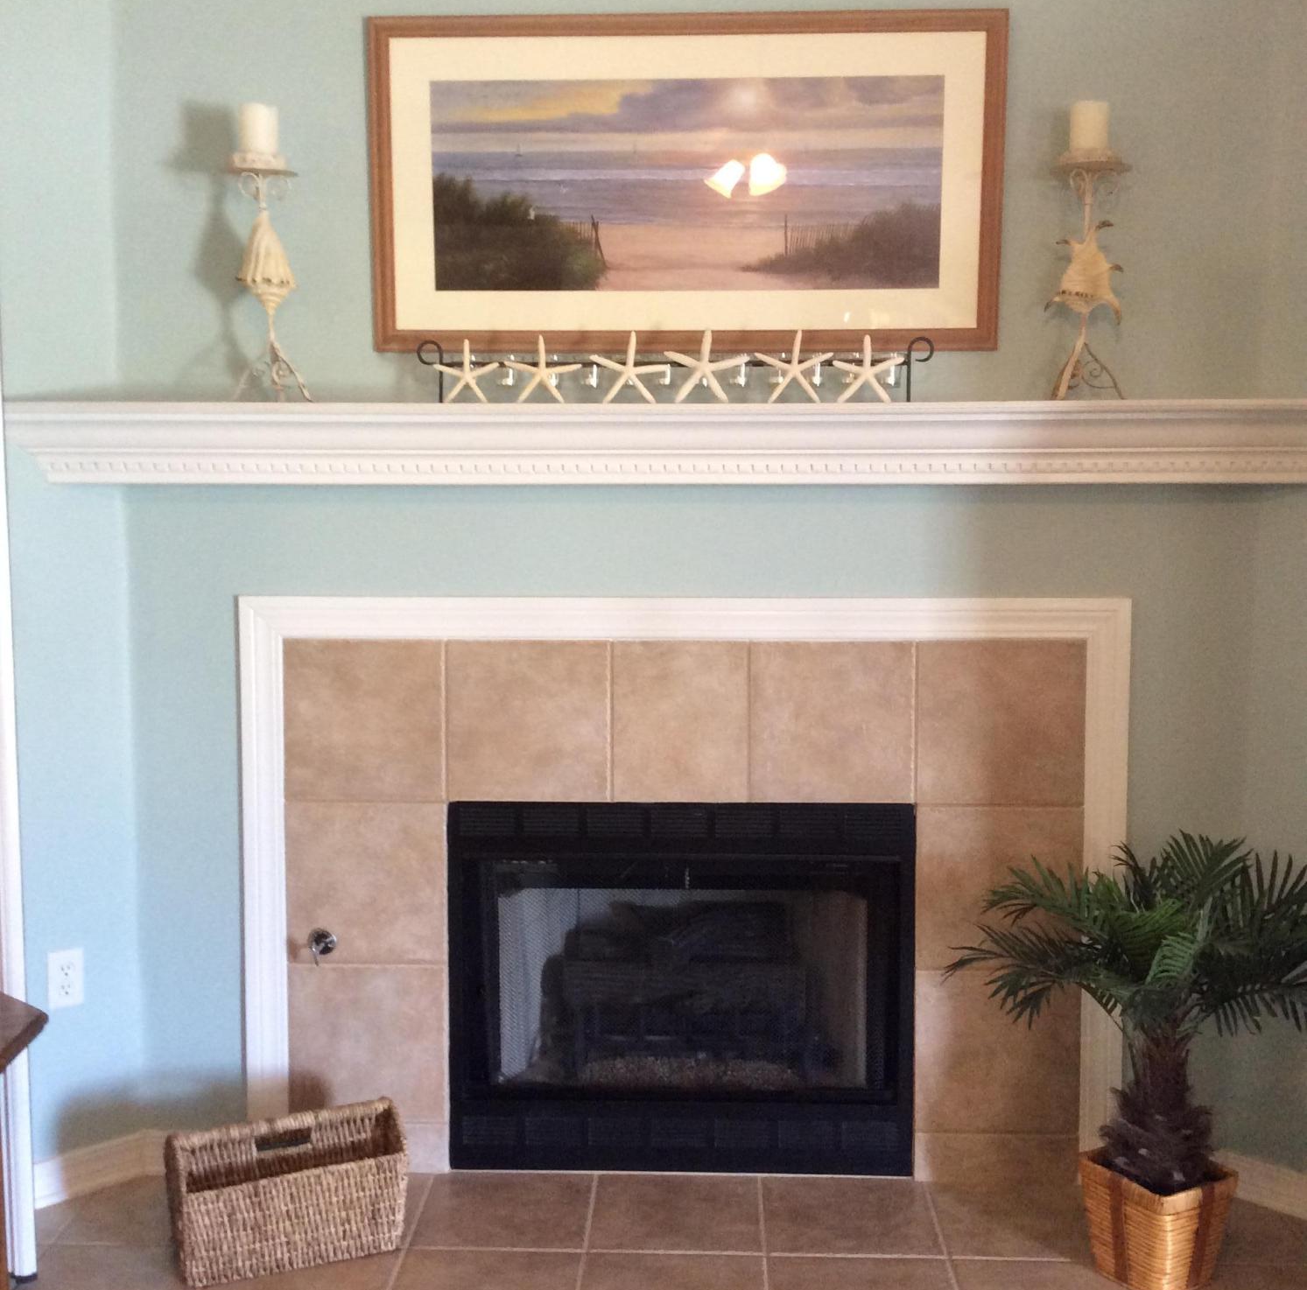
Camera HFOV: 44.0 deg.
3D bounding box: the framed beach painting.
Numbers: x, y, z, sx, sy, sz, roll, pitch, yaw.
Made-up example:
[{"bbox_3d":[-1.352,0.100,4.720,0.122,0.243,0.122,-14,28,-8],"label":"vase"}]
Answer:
[{"bbox_3d":[0.061,-0.883,3.112,1.212,0.627,0.030,0,9,2],"label":"framed beach painting"}]

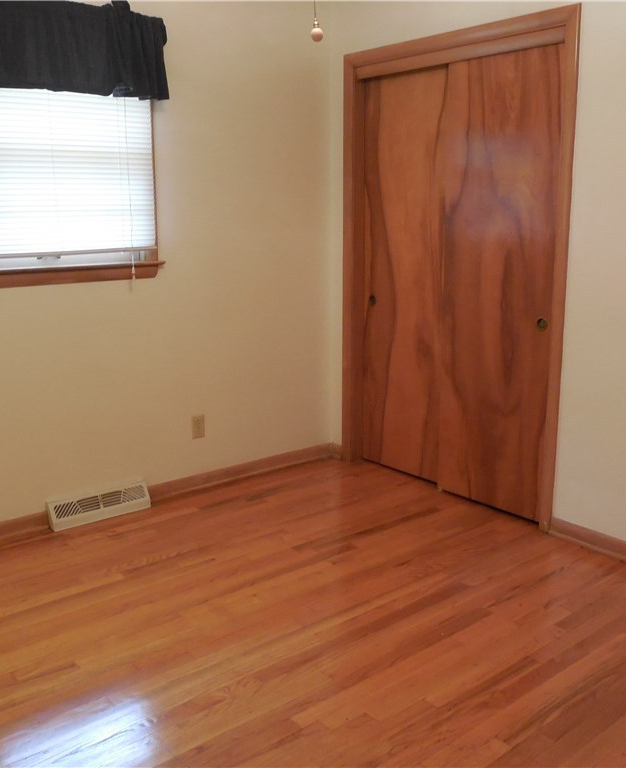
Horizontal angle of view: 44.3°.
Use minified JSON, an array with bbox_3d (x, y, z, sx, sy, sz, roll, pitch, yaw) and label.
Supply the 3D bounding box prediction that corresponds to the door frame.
[{"bbox_3d":[0.626,-0.504,3.613,0.120,2.115,1.333,-10,16,-38],"label":"door frame"}]

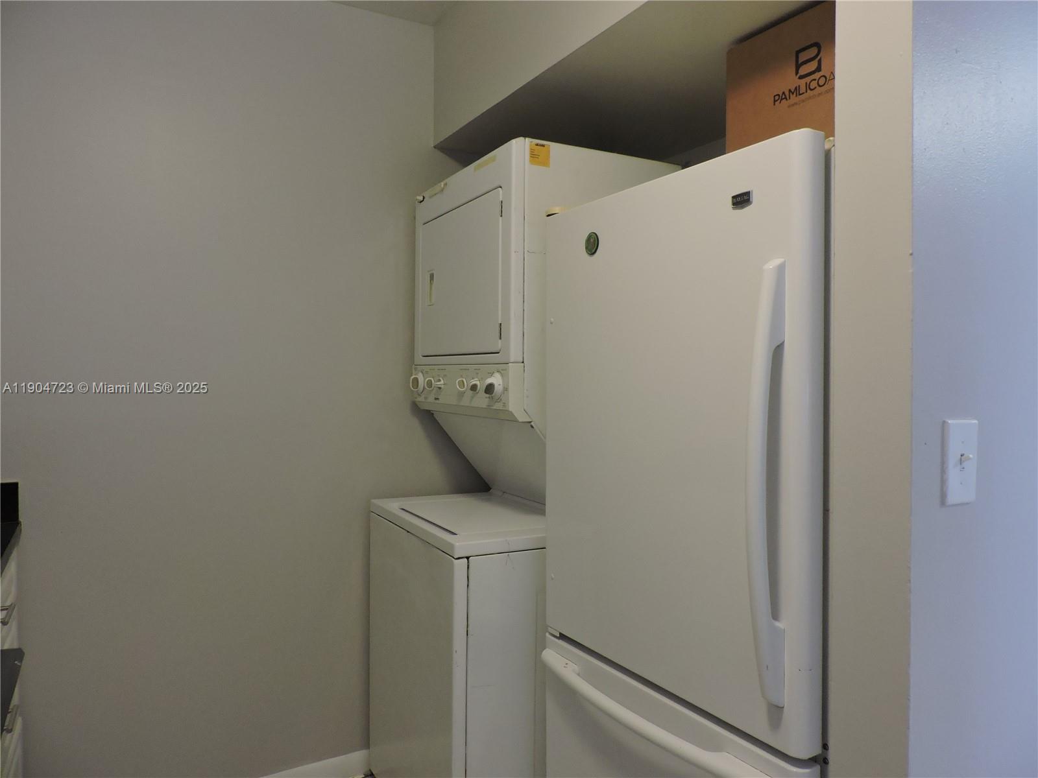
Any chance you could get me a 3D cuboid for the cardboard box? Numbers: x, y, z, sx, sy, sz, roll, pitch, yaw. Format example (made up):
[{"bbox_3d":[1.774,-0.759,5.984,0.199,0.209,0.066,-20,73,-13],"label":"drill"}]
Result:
[{"bbox_3d":[0.764,-0.614,1.607,0.360,0.385,0.455,-1,1,-32],"label":"cardboard box"}]

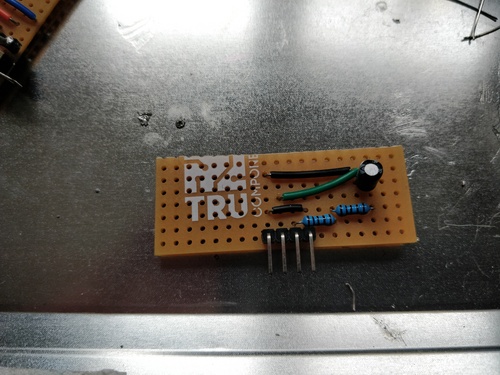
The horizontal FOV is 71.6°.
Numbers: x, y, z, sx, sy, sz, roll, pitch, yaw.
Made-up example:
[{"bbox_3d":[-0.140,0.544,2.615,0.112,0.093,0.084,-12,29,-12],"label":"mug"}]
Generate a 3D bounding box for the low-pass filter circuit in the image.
[{"bbox_3d":[0.006,0.004,0.065,0.050,0.011,0.024,-3,76,1],"label":"low-pass filter circuit"}]

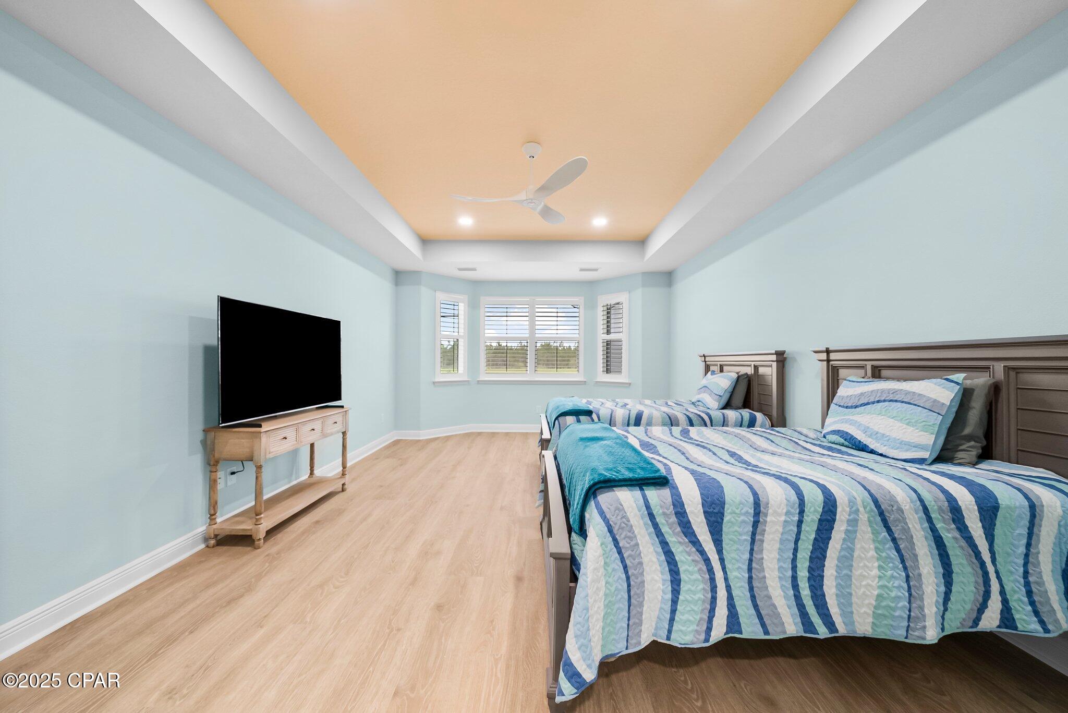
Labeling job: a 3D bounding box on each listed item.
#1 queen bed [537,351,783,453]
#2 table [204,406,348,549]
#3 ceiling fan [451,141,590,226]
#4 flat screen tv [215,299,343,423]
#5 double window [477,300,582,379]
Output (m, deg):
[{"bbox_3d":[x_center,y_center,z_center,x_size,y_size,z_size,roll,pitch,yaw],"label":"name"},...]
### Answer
[{"bbox_3d":[1.125,0.642,3.869,2.092,1.355,1.487,0,-1,0],"label":"queen bed"},{"bbox_3d":[-1.997,0.900,2.910,0.428,0.794,1.147,0,-1,0],"label":"table"},{"bbox_3d":[-0.107,-1.492,2.932,1.140,0.498,1.220,0,-1,0],"label":"ceiling fan"},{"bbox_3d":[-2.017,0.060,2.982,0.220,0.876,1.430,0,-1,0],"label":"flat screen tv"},{"bbox_3d":[-0.036,-0.296,6.358,1.865,1.533,0.120,0,-1,0],"label":"double window"}]

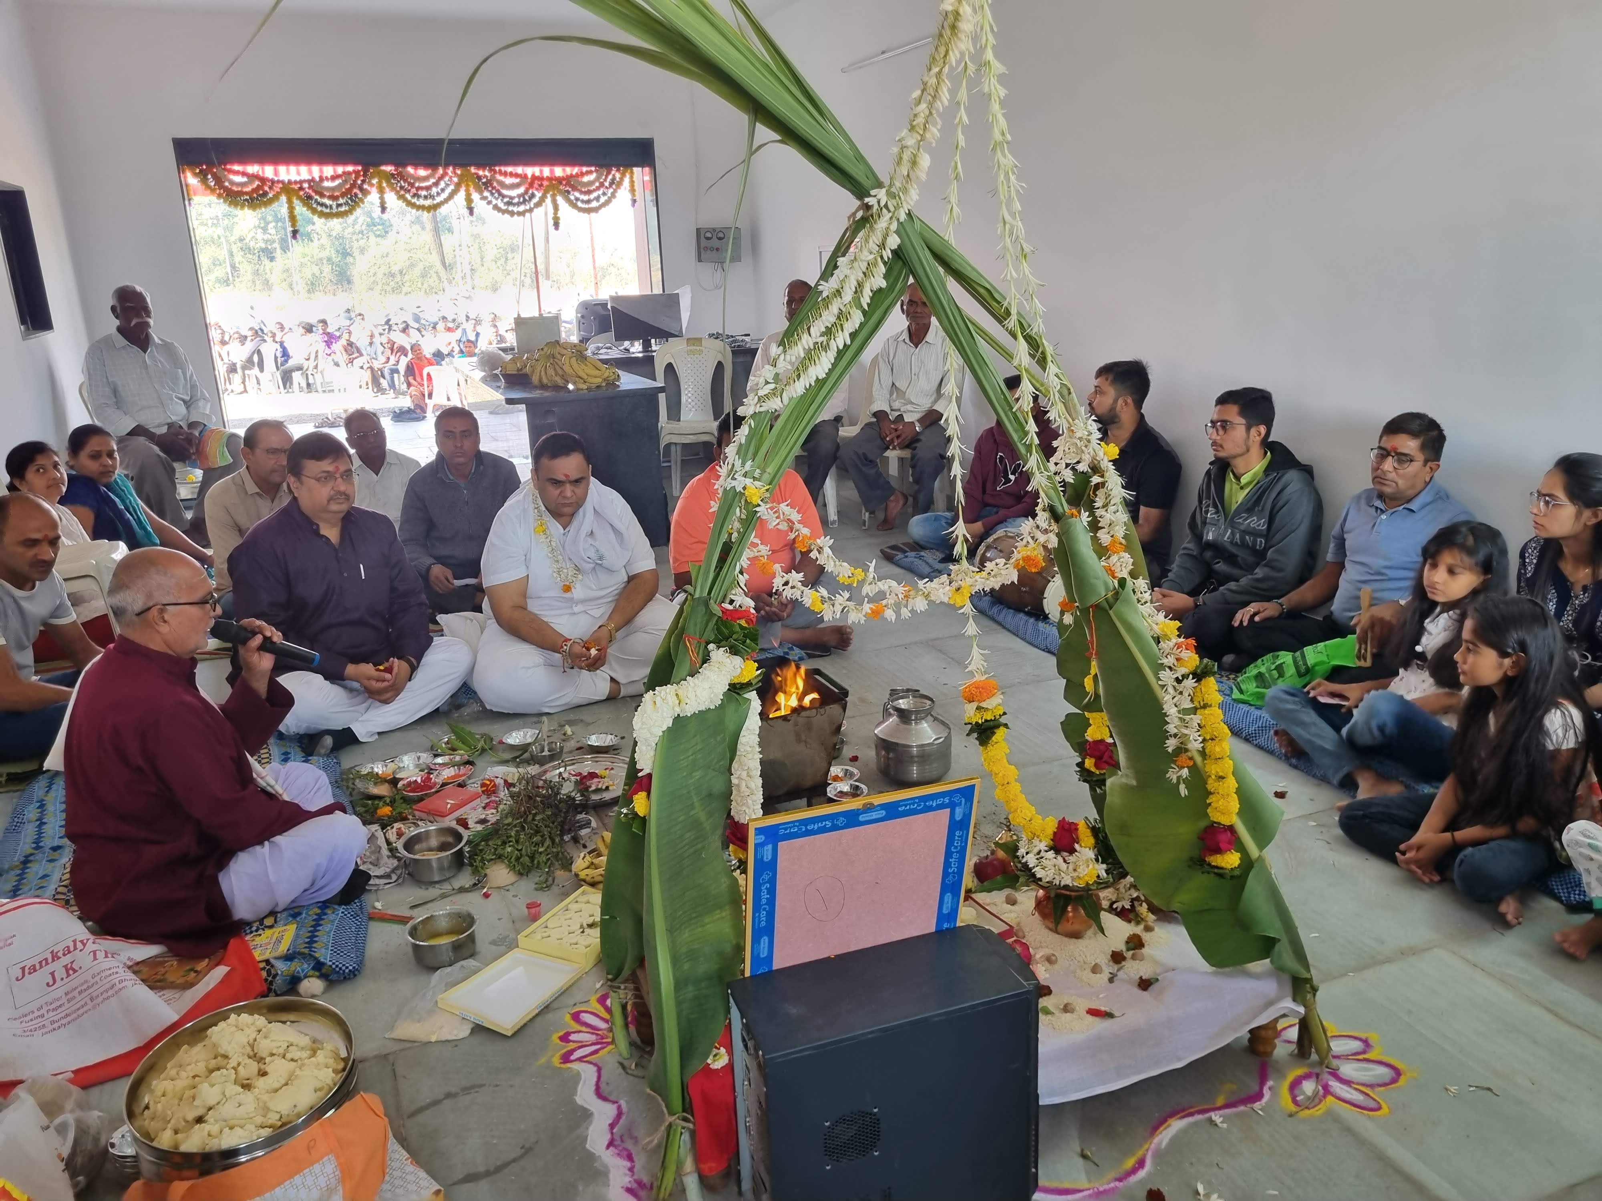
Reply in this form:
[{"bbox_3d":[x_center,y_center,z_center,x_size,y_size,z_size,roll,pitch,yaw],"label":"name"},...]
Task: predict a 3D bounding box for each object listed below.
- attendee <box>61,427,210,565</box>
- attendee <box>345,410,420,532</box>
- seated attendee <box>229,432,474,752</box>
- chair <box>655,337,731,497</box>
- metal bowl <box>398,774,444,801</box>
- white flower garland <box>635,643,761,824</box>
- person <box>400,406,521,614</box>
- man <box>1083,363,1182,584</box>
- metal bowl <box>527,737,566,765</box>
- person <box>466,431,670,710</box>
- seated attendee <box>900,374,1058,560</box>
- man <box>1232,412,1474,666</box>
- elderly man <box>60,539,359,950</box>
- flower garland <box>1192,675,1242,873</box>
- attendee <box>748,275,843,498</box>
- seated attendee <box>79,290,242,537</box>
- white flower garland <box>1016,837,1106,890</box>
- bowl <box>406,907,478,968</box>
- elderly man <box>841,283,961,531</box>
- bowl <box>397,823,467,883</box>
[{"bbox_3d":[-2.760,-0.320,4.920,0.650,0.780,0.600,11,21,37],"label":"attendee"},{"bbox_3d":[-1.714,-0.378,5.024,0.630,0.830,0.640,-10,17,-25],"label":"attendee"},{"bbox_3d":[-1.374,-0.055,3.725,0.720,0.900,0.620,-15,22,-37],"label":"seated attendee"},{"bbox_3d":[-0.640,-1.093,7.271,0.460,0.890,0.510,-4,16,-6],"label":"chair"},{"bbox_3d":[-1.001,0.492,3.164,0.120,0.035,0.120,-2,16,1],"label":"metal bowl"},{"bbox_3d":[-0.161,0.209,1.870,0.200,0.270,0.130,-4,16,-5],"label":"white flower garland"},{"bbox_3d":[-1.229,-0.262,4.424,0.620,0.870,0.600,-8,18,-19],"label":"person"},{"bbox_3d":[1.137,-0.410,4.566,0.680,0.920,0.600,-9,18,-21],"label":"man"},{"bbox_3d":[-0.710,0.428,3.362,0.100,0.050,0.100,-2,16,0],"label":"metal bowl"},{"bbox_3d":[-0.735,-0.135,3.920,0.770,0.820,0.720,-8,17,-20],"label":"person"},{"bbox_3d":[0.859,-0.562,5.236,0.660,0.830,0.600,5,19,22],"label":"seated attendee"},{"bbox_3d":[1.739,-0.172,3.771,0.660,0.830,0.730,-12,19,-31],"label":"man"},{"bbox_3d":[-1.315,0.260,2.690,0.660,0.810,0.680,-9,18,-22],"label":"elderly man"},{"bbox_3d":[0.678,0.282,1.960,0.080,0.340,0.080,-2,16,0],"label":"flower garland"},{"bbox_3d":[0.030,-1.046,6.341,0.520,1.250,0.820,-5,16,-8],"label":"attendee"},{"bbox_3d":[-3.220,-0.900,6.050,0.550,1.300,0.830,-16,21,-39],"label":"seated attendee"},{"bbox_3d":[0.464,0.469,2.140,0.160,0.070,0.130,-2,16,0],"label":"white flower garland"},{"bbox_3d":[-0.736,0.699,2.483,0.142,0.064,0.142,-2,16,0],"label":"bowl"},{"bbox_3d":[0.566,-1.016,6.137,0.560,1.180,0.740,0,17,7],"label":"elderly man"},{"bbox_3d":[-0.882,0.616,2.906,0.165,0.075,0.165,-9,18,-21],"label":"bowl"}]

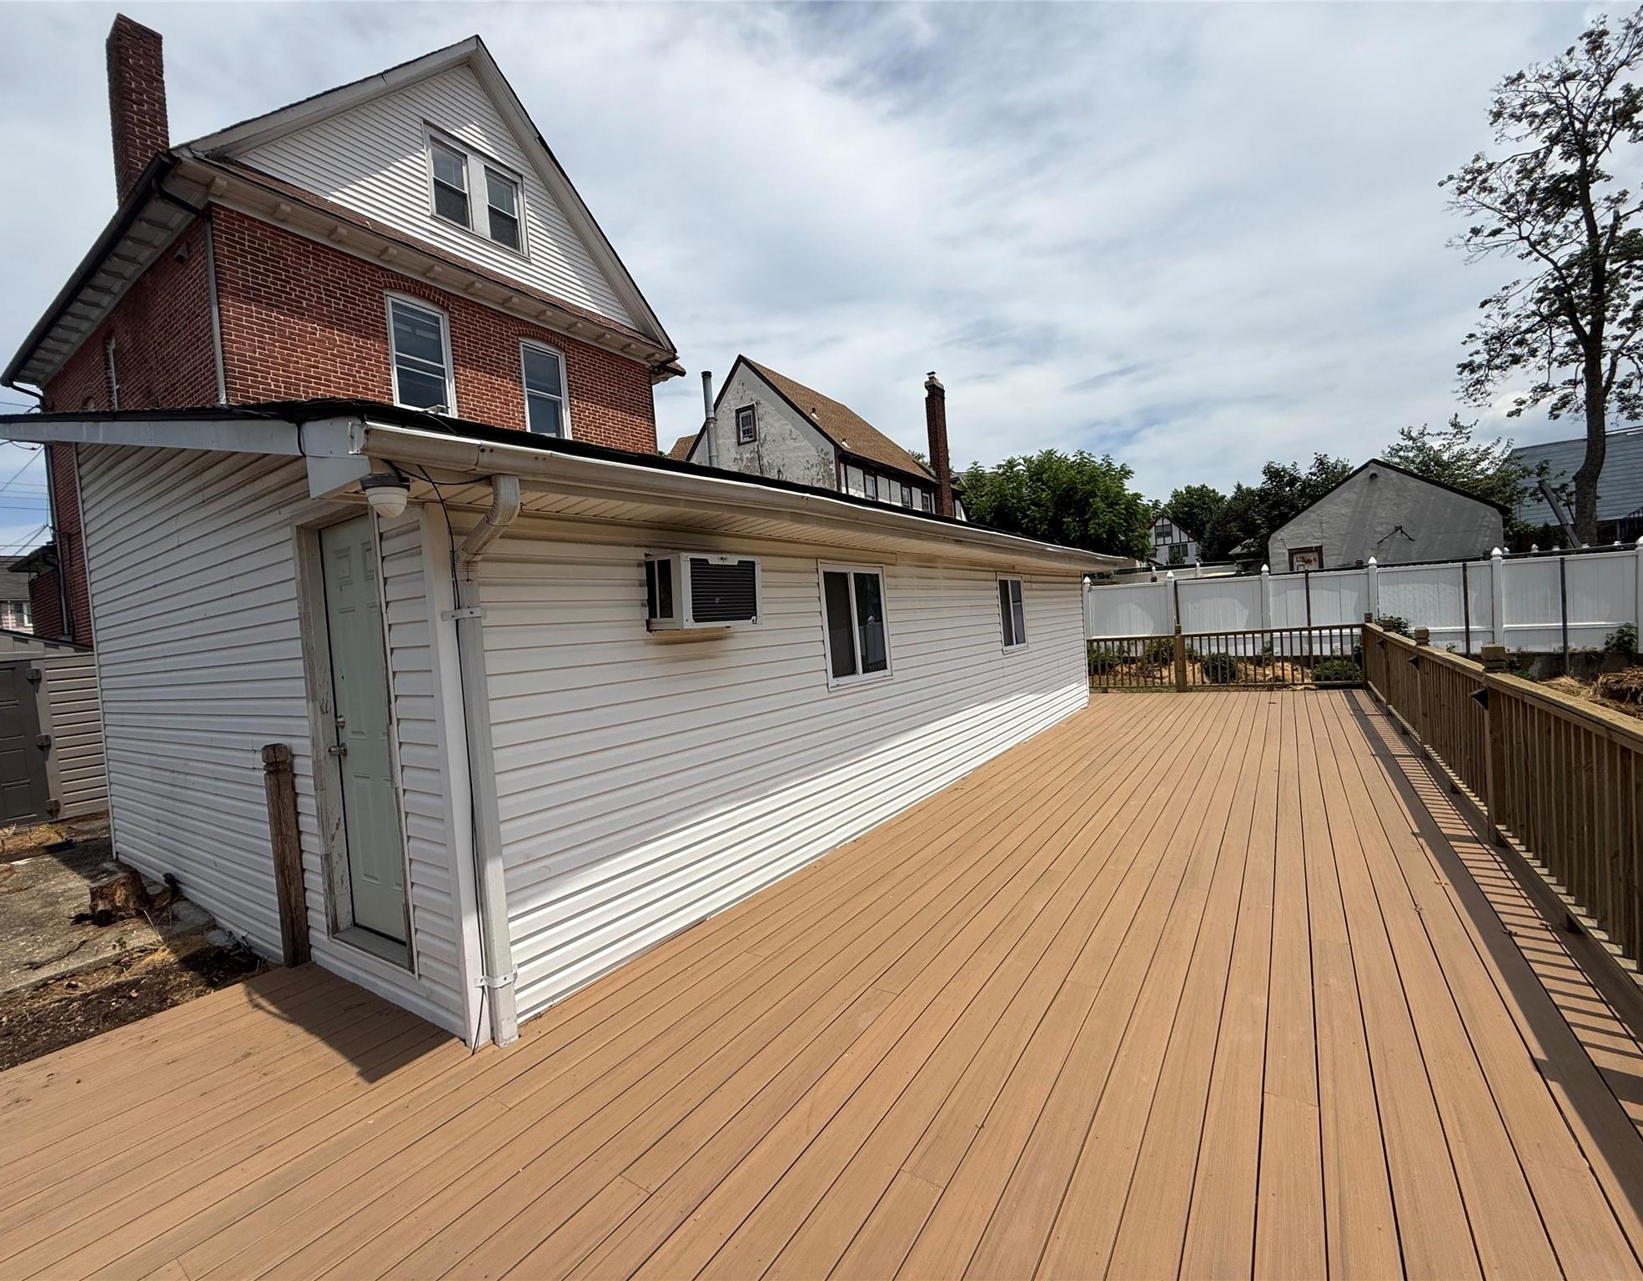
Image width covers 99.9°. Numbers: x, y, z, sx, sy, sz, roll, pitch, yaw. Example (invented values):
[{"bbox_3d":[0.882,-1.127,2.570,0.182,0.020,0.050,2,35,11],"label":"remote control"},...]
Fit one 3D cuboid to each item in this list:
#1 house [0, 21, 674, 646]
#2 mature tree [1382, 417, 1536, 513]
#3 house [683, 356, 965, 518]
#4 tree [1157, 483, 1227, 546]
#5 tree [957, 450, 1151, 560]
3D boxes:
[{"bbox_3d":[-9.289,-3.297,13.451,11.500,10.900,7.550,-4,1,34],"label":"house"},{"bbox_3d":[20.667,-3.843,22.058,5.200,6.570,5.200,-4,1,34],"label":"mature tree"},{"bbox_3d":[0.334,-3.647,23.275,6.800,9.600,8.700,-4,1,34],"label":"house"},{"bbox_3d":[35.315,-8.617,65.111,7.600,12.561,7.600,-4,1,34],"label":"tree"},{"bbox_3d":[8.307,-3.065,24.062,6.700,7.010,6.700,-4,1,34],"label":"tree"}]

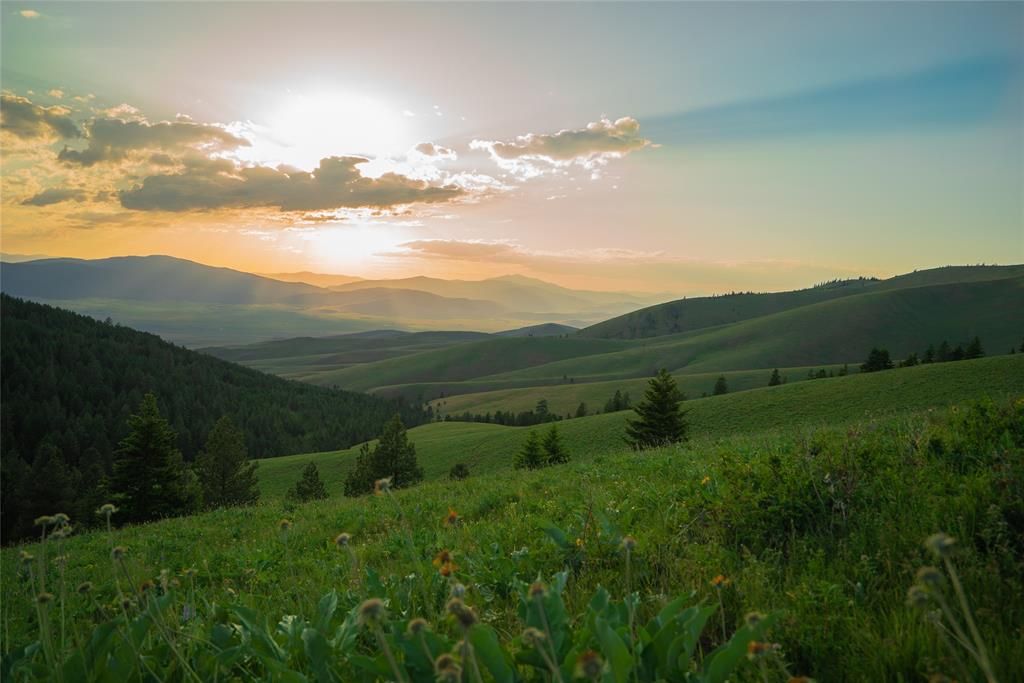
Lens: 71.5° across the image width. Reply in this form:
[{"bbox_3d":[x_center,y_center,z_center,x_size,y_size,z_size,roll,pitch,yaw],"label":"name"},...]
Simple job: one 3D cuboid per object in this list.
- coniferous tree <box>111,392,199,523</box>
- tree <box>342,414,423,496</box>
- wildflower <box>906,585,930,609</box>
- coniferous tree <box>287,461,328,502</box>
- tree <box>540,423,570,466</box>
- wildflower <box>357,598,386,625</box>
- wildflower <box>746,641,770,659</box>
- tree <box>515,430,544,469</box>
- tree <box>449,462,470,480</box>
[{"bbox_3d":[-21.615,7.165,43.000,5.079,8.162,5.079,0,3,0],"label":"coniferous tree"},{"bbox_3d":[-9.469,8.372,52.000,5.849,6.069,4.679,0,3,0],"label":"tree"},{"bbox_3d":[0.686,0.430,1.200,0.038,0.038,0.038,0,3,0],"label":"wildflower"},{"bbox_3d":[-14.377,9.913,50.000,2.953,3.093,2.953,0,3,0],"label":"coniferous tree"},{"bbox_3d":[3.547,8.481,58.000,2.447,3.425,2.447,0,3,0],"label":"tree"},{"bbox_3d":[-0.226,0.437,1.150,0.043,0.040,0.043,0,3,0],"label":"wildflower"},{"bbox_3d":[0.468,0.585,1.350,0.043,0.033,0.043,0,3,0],"label":"wildflower"},{"bbox_3d":[1.427,8.848,58.000,2.447,3.180,2.447,0,3,0],"label":"tree"},{"bbox_3d":[-3.839,9.505,52.000,1.609,1.316,1.609,0,3,0],"label":"tree"}]

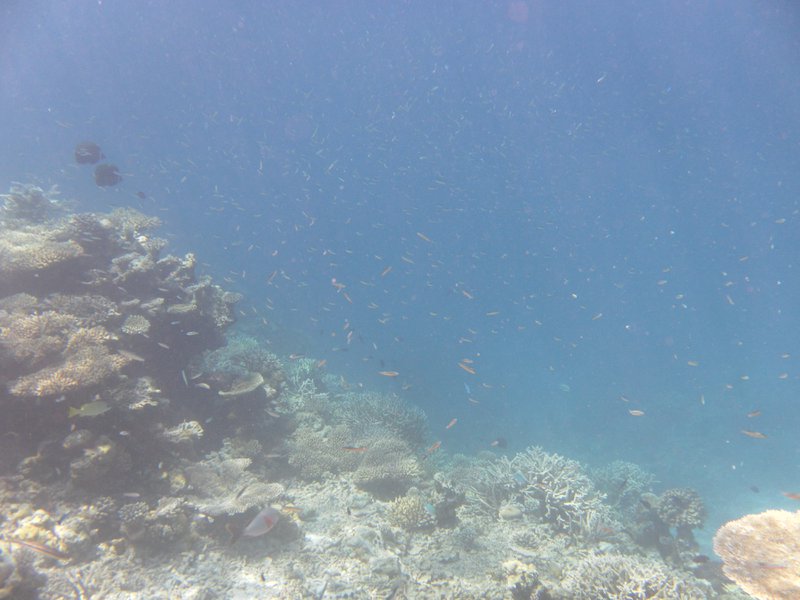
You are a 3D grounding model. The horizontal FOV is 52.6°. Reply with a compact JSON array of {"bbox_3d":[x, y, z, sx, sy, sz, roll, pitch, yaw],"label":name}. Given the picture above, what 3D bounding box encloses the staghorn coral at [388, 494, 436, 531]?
[{"bbox_3d":[0.060,1.025,3.900,0.230,0.160,0.210,0,8,0],"label":"staghorn coral"}]

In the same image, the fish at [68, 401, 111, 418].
[{"bbox_3d":[-1.343,0.474,3.500,0.185,0.068,0.032,-4,9,-6],"label":"fish"}]

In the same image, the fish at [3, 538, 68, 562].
[{"bbox_3d":[-1.123,0.768,2.500,0.215,0.045,0.030,17,11,5],"label":"fish"}]

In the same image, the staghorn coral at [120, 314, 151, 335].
[{"bbox_3d":[-1.243,0.115,3.800,0.141,0.081,0.120,0,9,0],"label":"staghorn coral"}]

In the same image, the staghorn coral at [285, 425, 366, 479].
[{"bbox_3d":[-0.405,0.830,4.400,0.424,0.240,0.361,0,9,0],"label":"staghorn coral"}]

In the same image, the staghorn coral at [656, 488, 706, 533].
[{"bbox_3d":[1.496,1.114,4.300,0.266,0.176,0.239,0,9,0],"label":"staghorn coral"}]

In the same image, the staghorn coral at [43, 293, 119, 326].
[{"bbox_3d":[-1.540,0.046,3.900,0.366,0.136,0.275,0,9,0],"label":"staghorn coral"}]

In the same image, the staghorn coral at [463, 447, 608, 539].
[{"bbox_3d":[0.709,0.994,4.200,0.768,0.351,0.576,0,9,0],"label":"staghorn coral"}]

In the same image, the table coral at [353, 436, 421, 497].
[{"bbox_3d":[-0.070,0.865,4.200,0.353,0.255,0.318,0,9,0],"label":"table coral"}]

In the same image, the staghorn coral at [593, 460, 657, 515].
[{"bbox_3d":[1.360,1.136,4.900,0.388,0.266,0.330,0,9,0],"label":"staghorn coral"}]

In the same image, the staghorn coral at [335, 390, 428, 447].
[{"bbox_3d":[-0.117,0.747,5.100,0.593,0.314,0.474,0,9,0],"label":"staghorn coral"}]

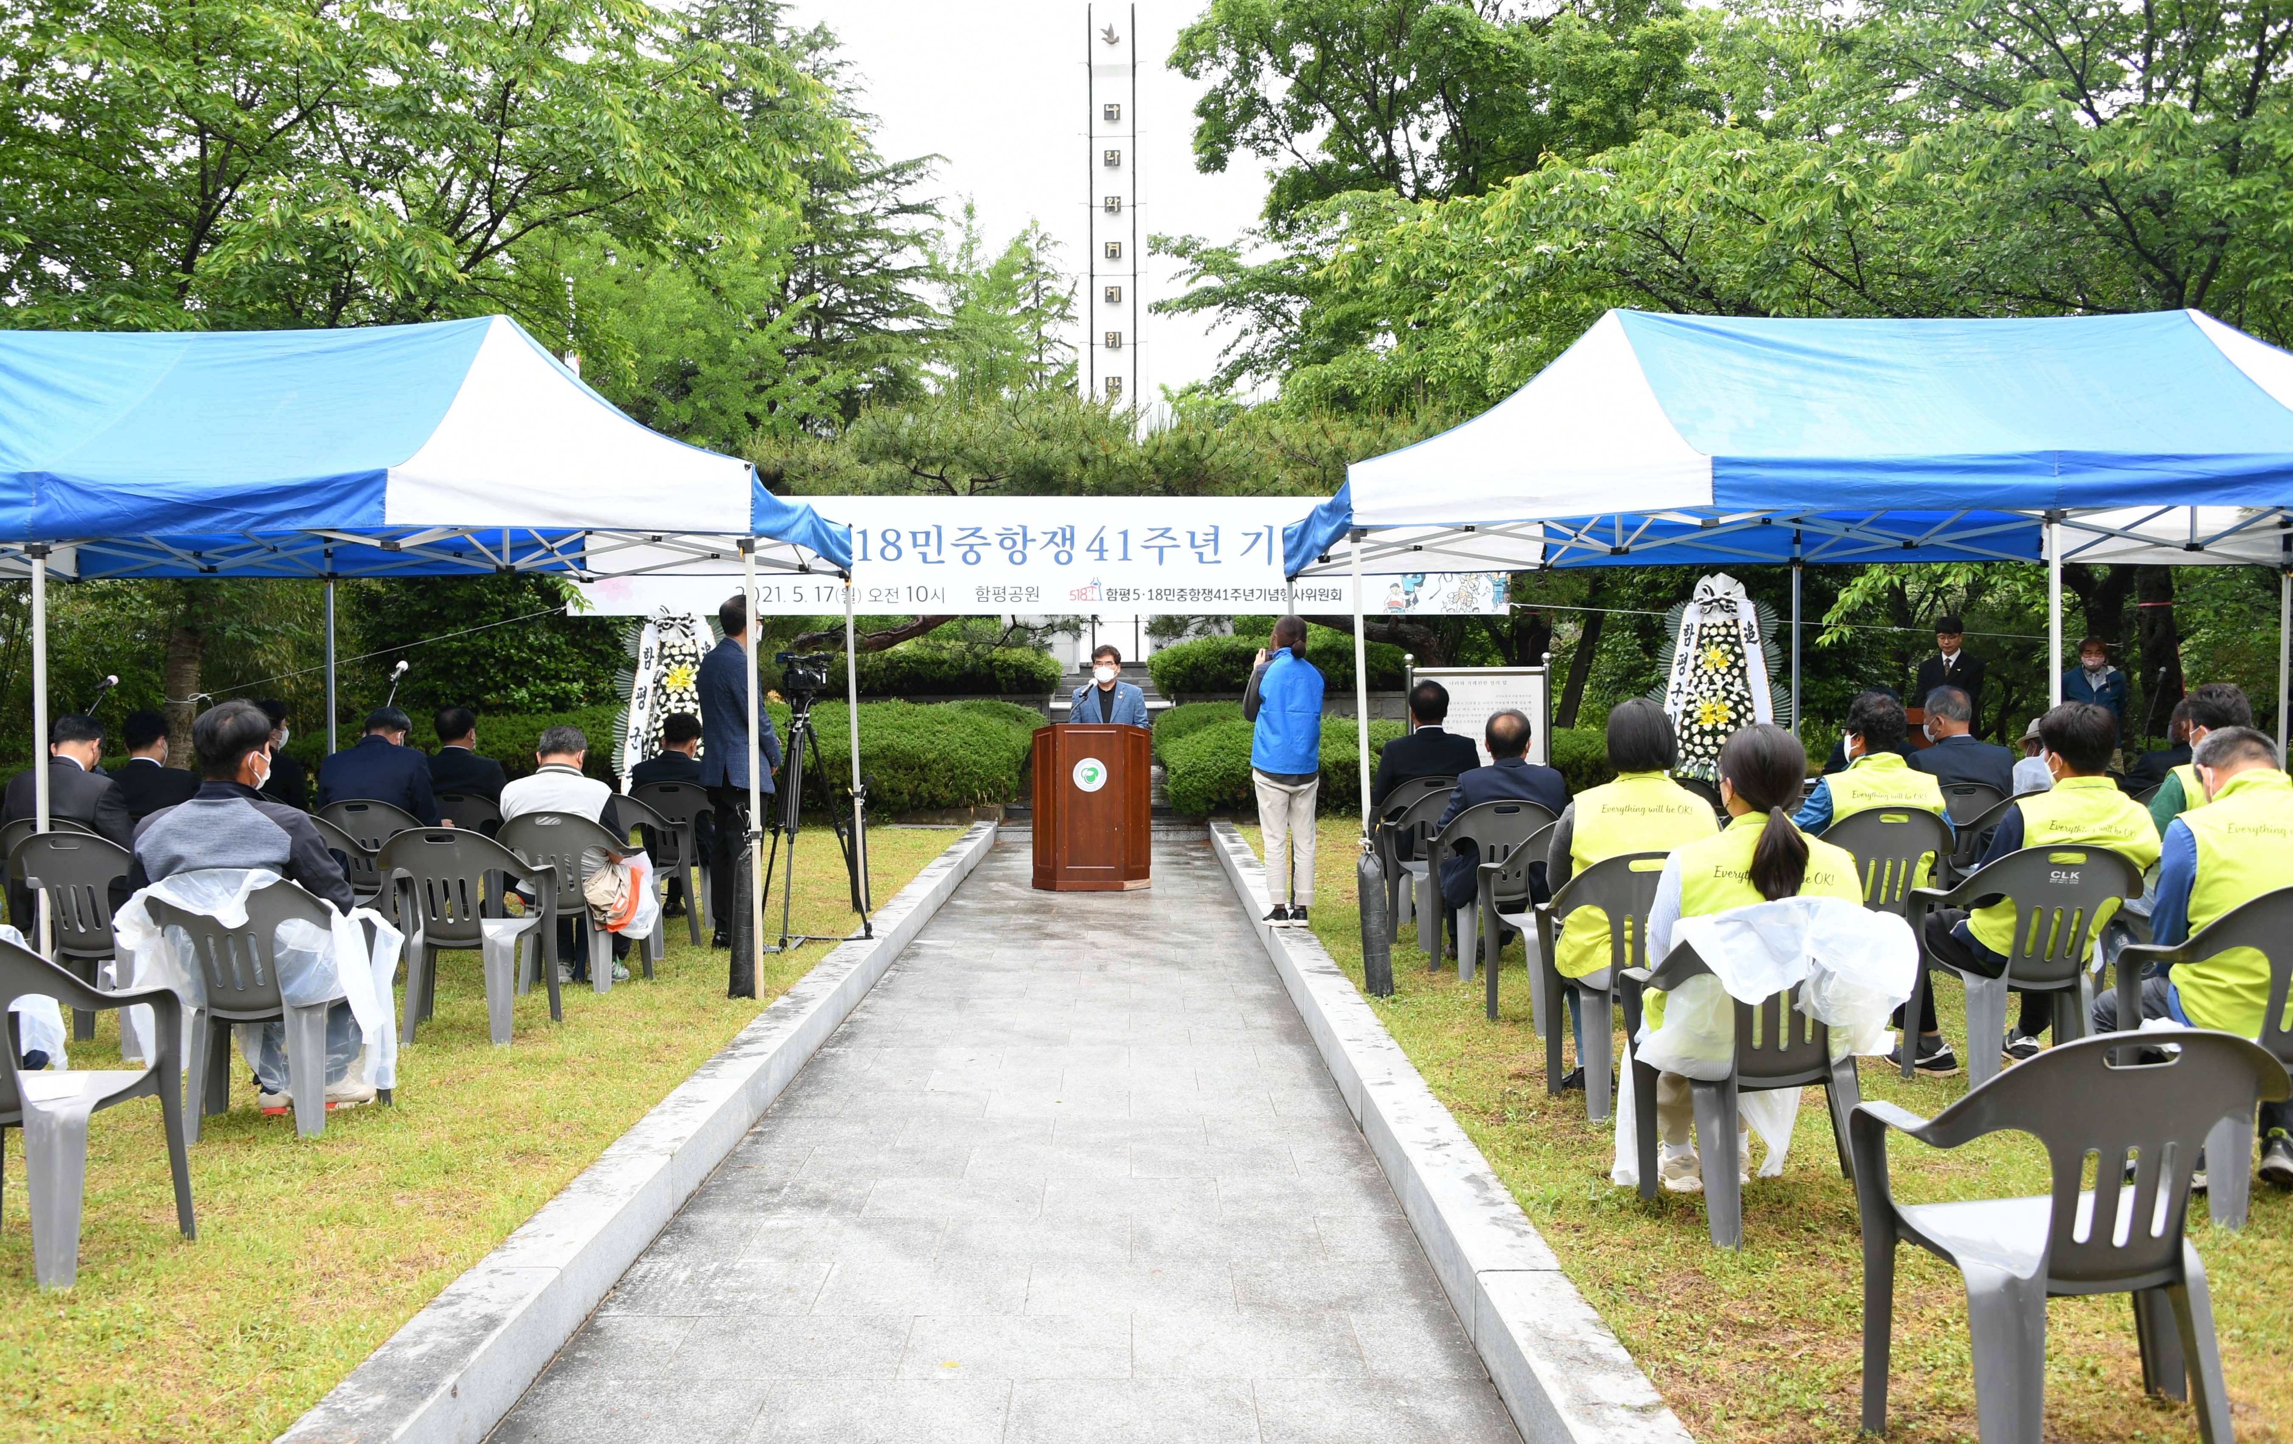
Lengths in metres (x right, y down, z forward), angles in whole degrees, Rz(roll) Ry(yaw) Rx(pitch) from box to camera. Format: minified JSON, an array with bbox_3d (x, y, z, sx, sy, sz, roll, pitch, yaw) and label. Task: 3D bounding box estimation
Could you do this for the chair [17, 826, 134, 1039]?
[{"bbox_3d":[-3.671,0.779,6.351,0.580,0.790,0.560,0,1,-3],"label":"chair"}]

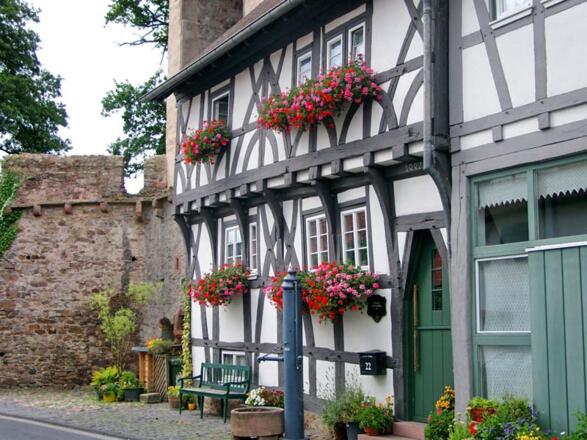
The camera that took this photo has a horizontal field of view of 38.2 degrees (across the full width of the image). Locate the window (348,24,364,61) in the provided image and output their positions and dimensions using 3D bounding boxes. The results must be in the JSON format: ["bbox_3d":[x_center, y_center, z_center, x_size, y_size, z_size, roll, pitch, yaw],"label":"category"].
[{"bbox_3d":[0.877,-2.270,11.203,0.100,0.547,0.347,4,-8,-31],"label":"window"}]

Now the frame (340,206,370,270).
[{"bbox_3d":[0.884,0.286,11.611,0.100,0.858,0.608,4,-8,-31],"label":"frame"}]

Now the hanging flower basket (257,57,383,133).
[{"bbox_3d":[0.276,-1.631,11.528,0.480,0.600,2.763,4,-8,-31],"label":"hanging flower basket"}]

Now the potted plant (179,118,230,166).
[{"bbox_3d":[-1.534,-1.361,14.694,0.420,0.560,1.100,4,-8,-31],"label":"potted plant"}]

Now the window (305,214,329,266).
[{"bbox_3d":[0.408,0.337,12.402,0.100,0.789,0.595,4,-8,-31],"label":"window"}]

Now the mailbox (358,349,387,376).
[{"bbox_3d":[1.021,1.854,10.954,0.170,0.300,0.360,4,-8,-31],"label":"mailbox"}]

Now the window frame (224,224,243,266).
[{"bbox_3d":[-0.980,0.500,14.709,0.100,0.760,0.674,4,-8,-31],"label":"window frame"}]

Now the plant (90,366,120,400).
[{"bbox_3d":[-3.980,3.458,17.900,0.612,0.707,0.550,0,-7,0],"label":"plant"}]

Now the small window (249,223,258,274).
[{"bbox_3d":[-0.616,0.492,14.099,0.100,0.866,0.288,4,-8,-31],"label":"small window"}]

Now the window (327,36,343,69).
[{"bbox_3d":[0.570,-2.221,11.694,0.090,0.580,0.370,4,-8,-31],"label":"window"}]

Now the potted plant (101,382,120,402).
[{"bbox_3d":[-3.756,3.543,17.400,0.369,0.394,0.370,0,-7,0],"label":"potted plant"}]

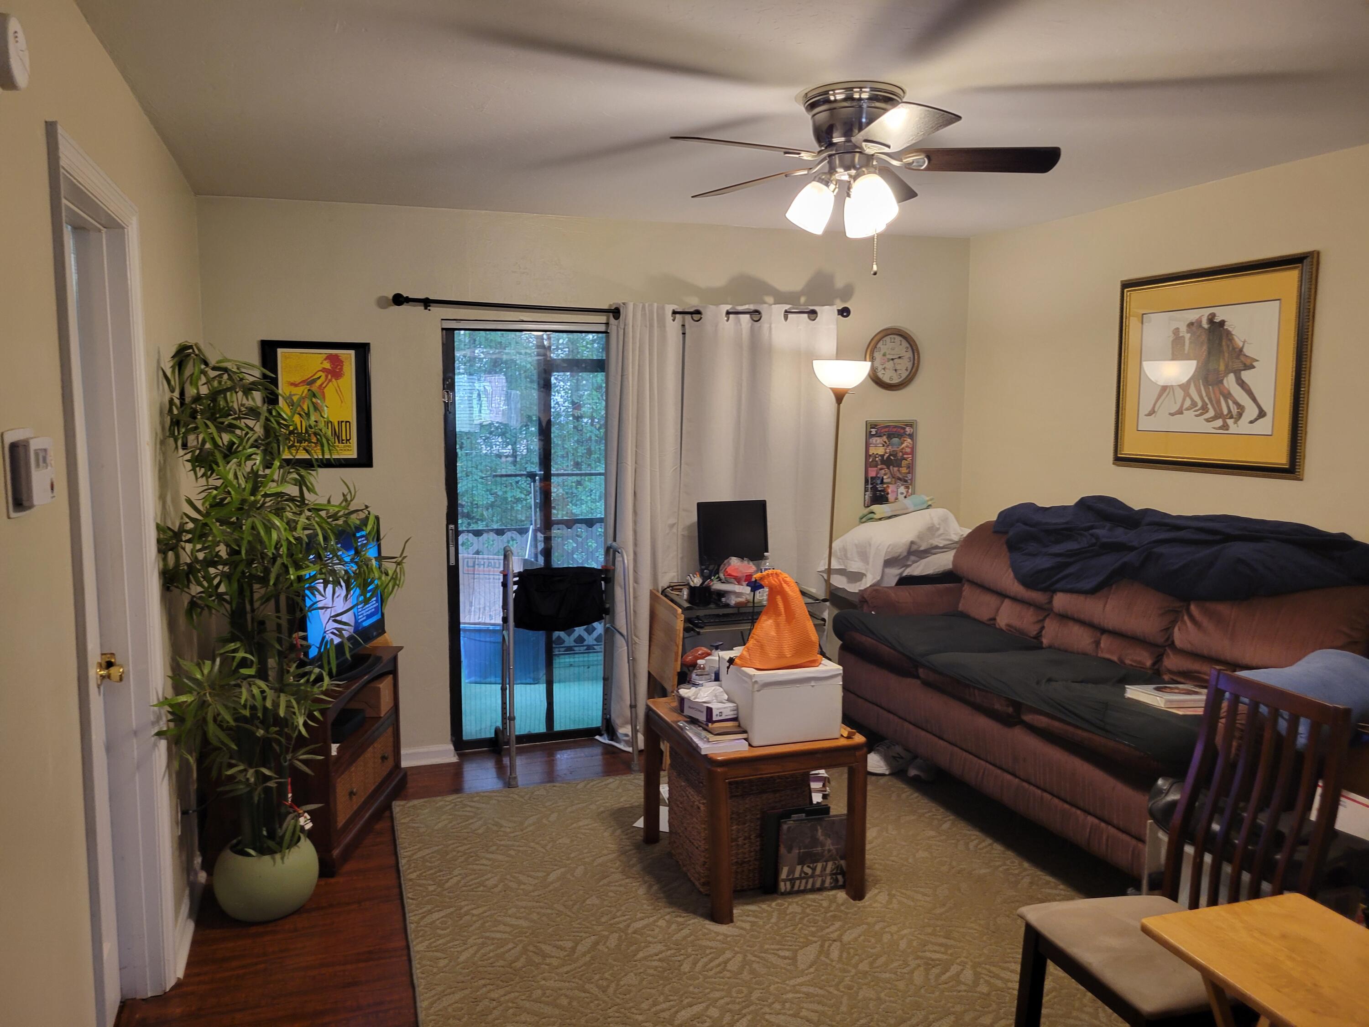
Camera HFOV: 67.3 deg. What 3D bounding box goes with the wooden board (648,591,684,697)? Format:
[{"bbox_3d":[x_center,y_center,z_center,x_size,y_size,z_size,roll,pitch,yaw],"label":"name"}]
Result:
[{"bbox_3d":[-0.080,0.563,4.535,0.035,0.365,0.480,1,5,-15],"label":"wooden board"}]

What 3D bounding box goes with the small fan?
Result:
[{"bbox_3d":[0.458,-0.948,2.814,1.100,0.371,1.100,-2,6,-19],"label":"small fan"}]

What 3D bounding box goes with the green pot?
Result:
[{"bbox_3d":[-1.324,1.155,3.261,0.310,0.210,0.310,-2,7,-19],"label":"green pot"}]

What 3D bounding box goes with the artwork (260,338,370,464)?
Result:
[{"bbox_3d":[-1.542,-0.455,4.319,0.441,0.525,0.025,-2,6,-19],"label":"artwork"}]

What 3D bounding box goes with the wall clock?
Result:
[{"bbox_3d":[1.048,-0.776,5.153,0.305,0.308,0.045,-2,7,-19],"label":"wall clock"}]

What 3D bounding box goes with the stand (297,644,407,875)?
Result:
[{"bbox_3d":[-1.389,0.889,3.870,0.440,0.605,0.840,0,6,1],"label":"stand"}]

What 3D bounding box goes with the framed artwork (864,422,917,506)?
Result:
[{"bbox_3d":[1.058,-0.251,5.256,0.296,0.447,0.020,-2,6,-19],"label":"framed artwork"}]

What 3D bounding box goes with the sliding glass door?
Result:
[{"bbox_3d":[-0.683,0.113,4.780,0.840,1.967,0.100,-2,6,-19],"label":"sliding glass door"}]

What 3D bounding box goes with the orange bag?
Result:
[{"bbox_3d":[0.299,0.336,3.306,0.280,0.300,0.170,-1,6,-10],"label":"orange bag"}]

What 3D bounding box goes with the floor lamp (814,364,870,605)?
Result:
[{"bbox_3d":[0.679,0.202,4.733,0.295,1.800,0.295,0,6,-20],"label":"floor lamp"}]

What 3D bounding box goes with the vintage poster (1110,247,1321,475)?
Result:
[{"bbox_3d":[1.956,-0.538,3.869,0.035,0.760,0.875,-2,7,-19],"label":"vintage poster"}]

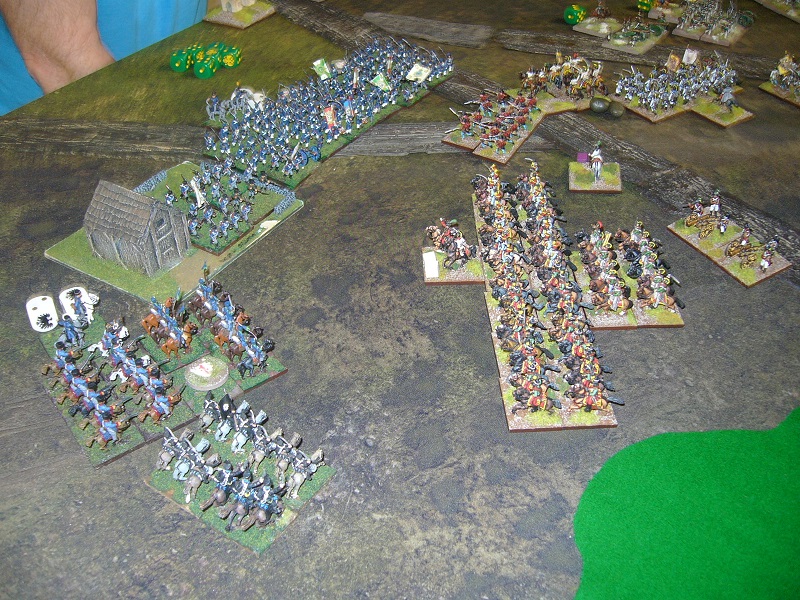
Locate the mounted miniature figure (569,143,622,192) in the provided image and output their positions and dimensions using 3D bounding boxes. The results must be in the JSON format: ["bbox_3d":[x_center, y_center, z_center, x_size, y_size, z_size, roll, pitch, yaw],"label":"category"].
[{"bbox_3d":[0.153,-0.107,0.630,0.040,0.031,0.040,4,42,8],"label":"mounted miniature figure"}]

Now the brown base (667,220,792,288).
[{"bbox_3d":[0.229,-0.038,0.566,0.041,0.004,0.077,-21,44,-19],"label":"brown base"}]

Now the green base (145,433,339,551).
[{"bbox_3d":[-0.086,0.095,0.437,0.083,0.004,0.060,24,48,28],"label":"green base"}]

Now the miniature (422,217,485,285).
[{"bbox_3d":[0.036,-0.036,0.553,0.040,0.036,0.039,-2,41,1],"label":"miniature"}]

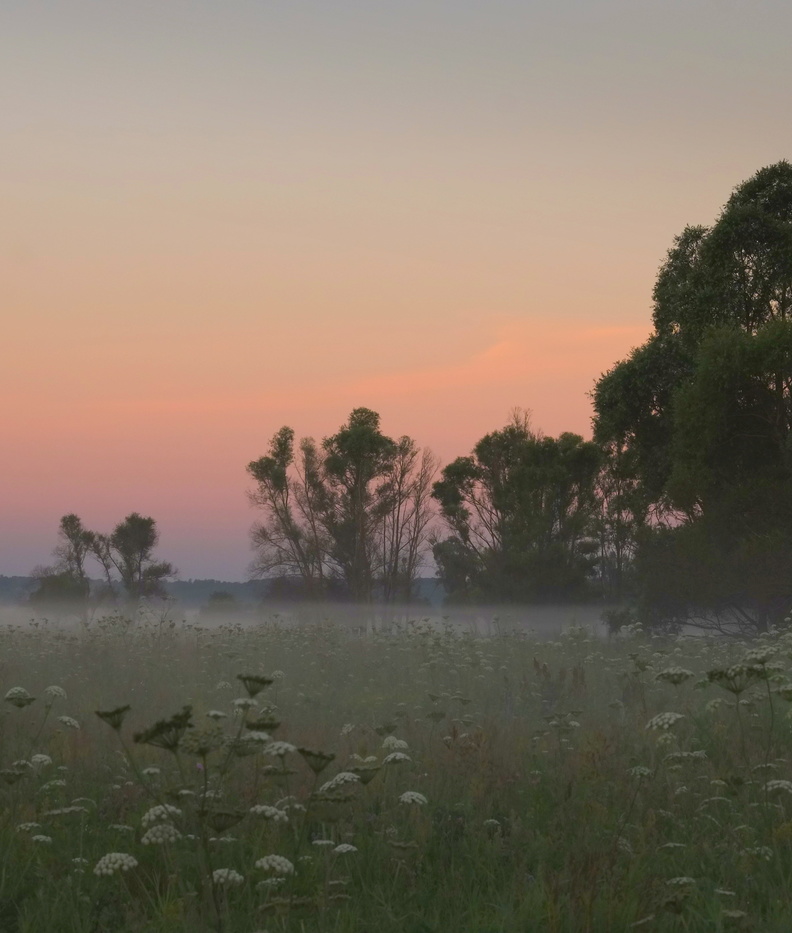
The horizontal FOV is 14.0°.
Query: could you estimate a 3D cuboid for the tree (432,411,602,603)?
[{"bbox_3d":[6.613,2.372,175.000,9.371,10.795,7.965,0,-2,0],"label":"tree"}]

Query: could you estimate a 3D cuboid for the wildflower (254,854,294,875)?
[{"bbox_3d":[-0.258,0.850,6.900,0.084,0.040,0.082,0,-2,0],"label":"wildflower"}]

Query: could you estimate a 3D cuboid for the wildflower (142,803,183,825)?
[{"bbox_3d":[-0.506,0.754,7.000,0.090,0.042,0.087,0,-2,0],"label":"wildflower"}]

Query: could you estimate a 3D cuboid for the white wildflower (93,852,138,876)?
[{"bbox_3d":[-0.574,0.812,6.600,0.094,0.044,0.091,0,-2,0],"label":"white wildflower"}]

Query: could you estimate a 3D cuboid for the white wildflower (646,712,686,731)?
[{"bbox_3d":[0.636,0.600,7.600,0.095,0.041,0.092,0,-2,0],"label":"white wildflower"}]

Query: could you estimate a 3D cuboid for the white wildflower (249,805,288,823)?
[{"bbox_3d":[-0.280,0.764,7.100,0.087,0.036,0.084,0,-2,0],"label":"white wildflower"}]

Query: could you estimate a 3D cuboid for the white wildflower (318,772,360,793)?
[{"bbox_3d":[-0.124,0.695,7.100,0.096,0.043,0.093,0,-2,0],"label":"white wildflower"}]

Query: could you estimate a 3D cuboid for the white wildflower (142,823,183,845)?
[{"bbox_3d":[-0.499,0.786,6.900,0.089,0.042,0.086,0,-2,0],"label":"white wildflower"}]

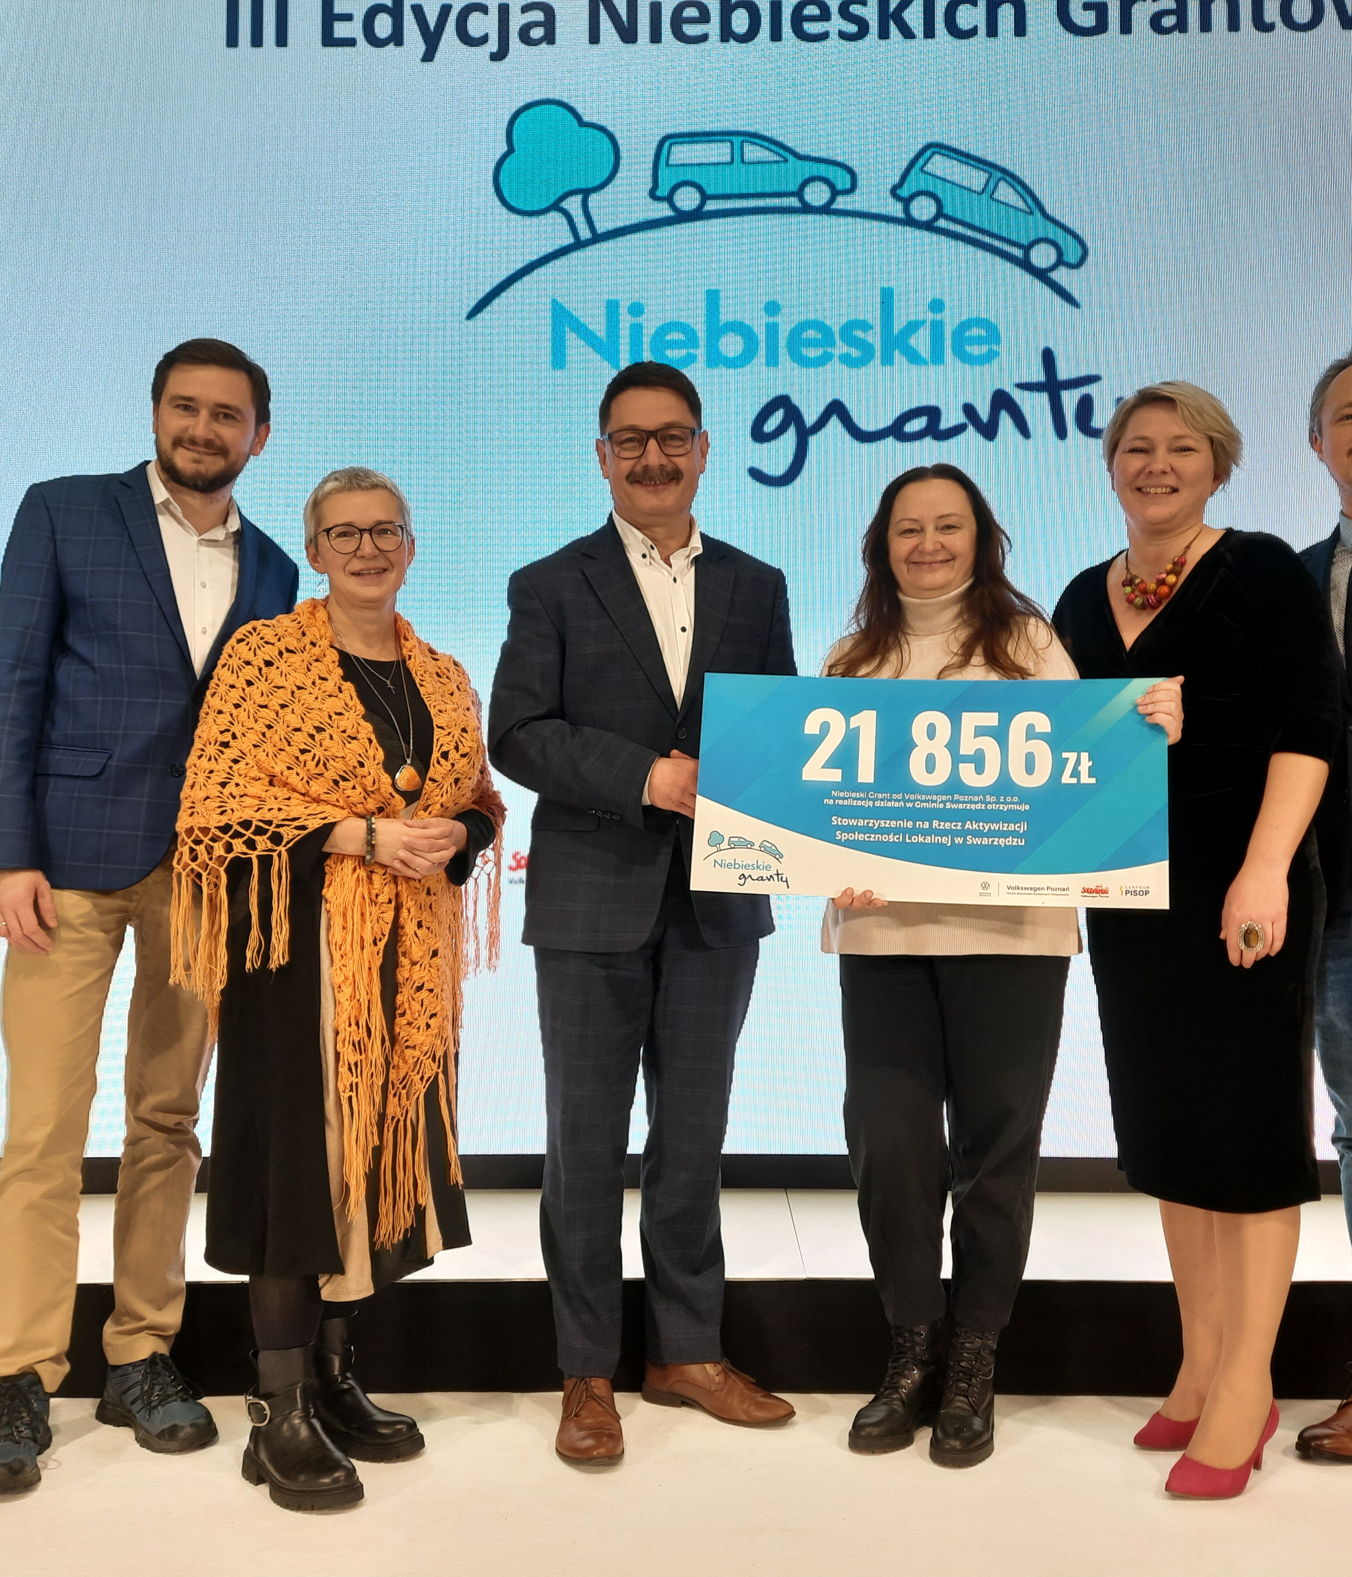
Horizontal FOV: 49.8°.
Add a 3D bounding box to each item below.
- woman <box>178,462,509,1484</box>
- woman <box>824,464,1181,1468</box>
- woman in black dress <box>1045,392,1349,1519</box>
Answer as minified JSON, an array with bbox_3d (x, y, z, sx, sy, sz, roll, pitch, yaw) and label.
[{"bbox_3d":[-0.538,0.266,2.303,0.510,1.576,0.420,3,-5,-40],"label":"woman"},{"bbox_3d":[0.516,0.258,2.404,0.540,1.606,0.430,-1,-4,12],"label":"woman"},{"bbox_3d":[0.833,0.197,2.327,0.500,1.719,0.410,-4,-5,43],"label":"woman in black dress"}]

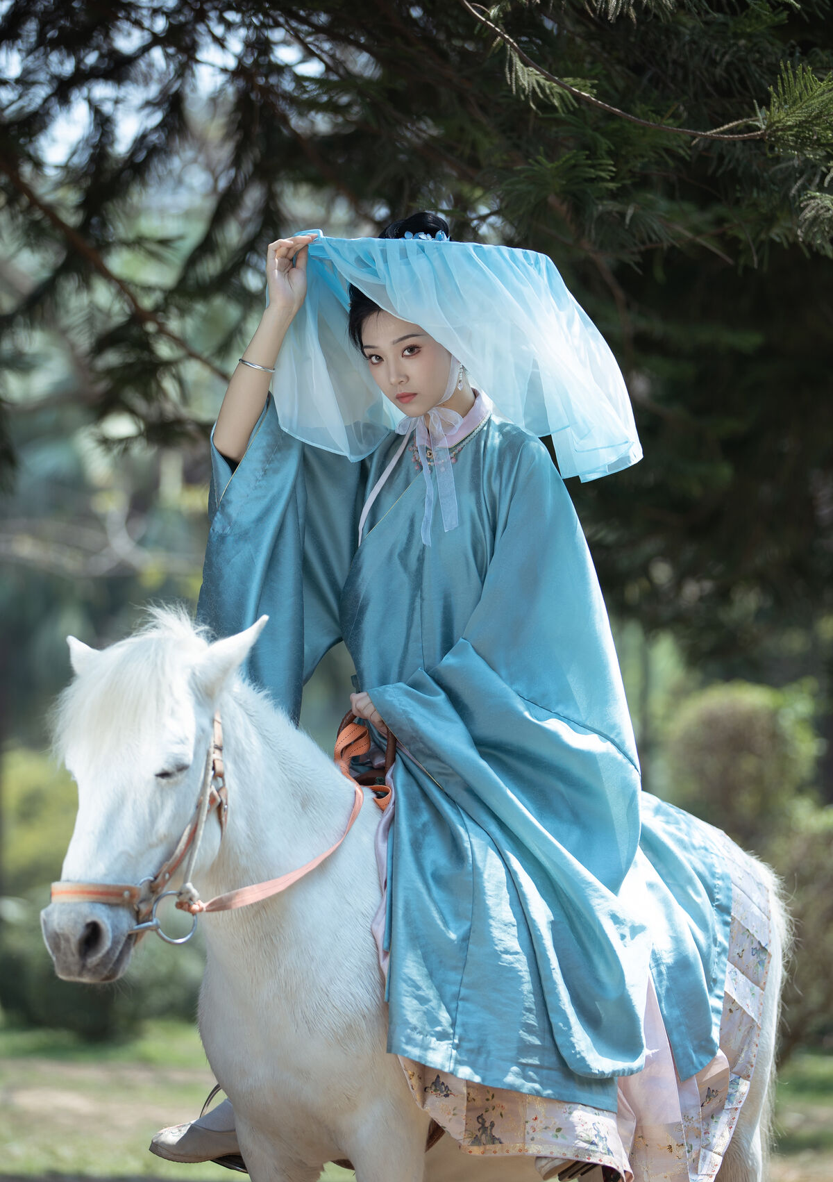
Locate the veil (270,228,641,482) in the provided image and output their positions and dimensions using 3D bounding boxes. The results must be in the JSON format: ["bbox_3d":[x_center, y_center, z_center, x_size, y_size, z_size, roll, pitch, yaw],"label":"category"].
[{"bbox_3d":[0.060,-0.357,6.430,0.530,0.390,0.460,-2,-3,32],"label":"veil"}]

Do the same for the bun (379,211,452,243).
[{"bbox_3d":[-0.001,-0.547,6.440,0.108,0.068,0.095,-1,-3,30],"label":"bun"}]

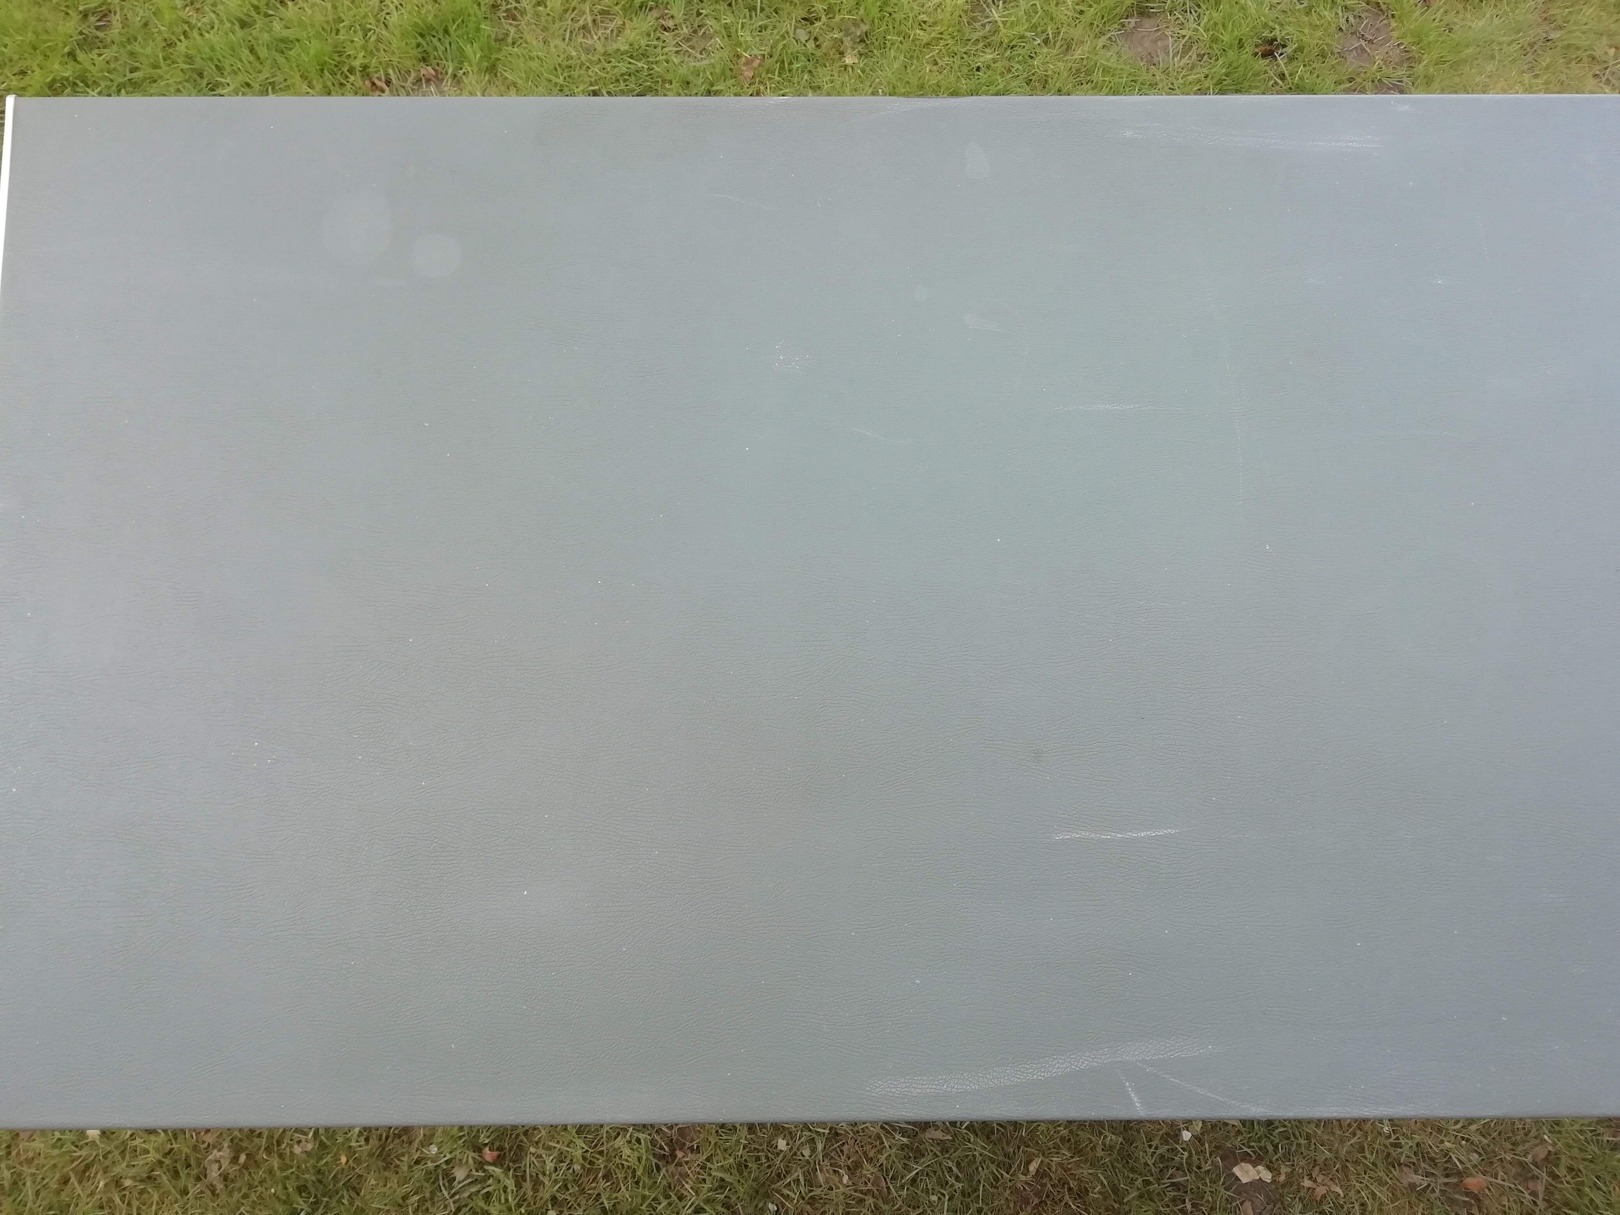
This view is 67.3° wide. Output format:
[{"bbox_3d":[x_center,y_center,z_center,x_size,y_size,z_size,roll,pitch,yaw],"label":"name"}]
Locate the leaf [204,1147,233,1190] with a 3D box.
[{"bbox_3d":[-0.649,0.616,1.336,0.028,0.014,0.045,8,84,1],"label":"leaf"}]

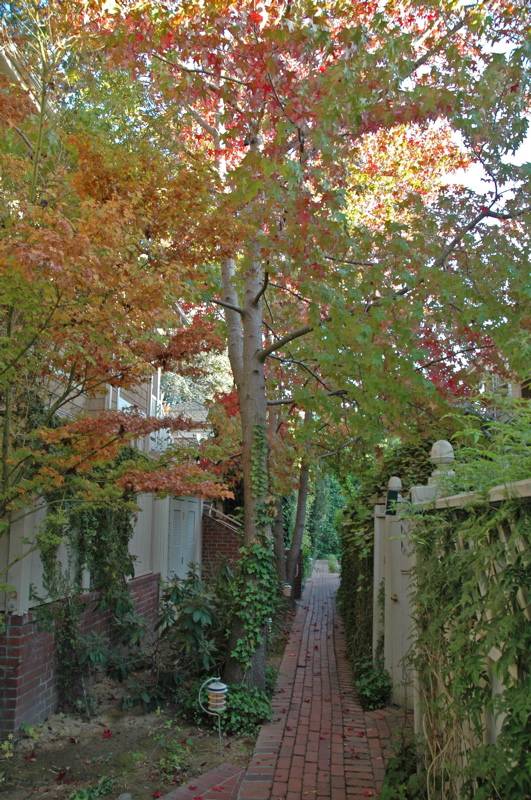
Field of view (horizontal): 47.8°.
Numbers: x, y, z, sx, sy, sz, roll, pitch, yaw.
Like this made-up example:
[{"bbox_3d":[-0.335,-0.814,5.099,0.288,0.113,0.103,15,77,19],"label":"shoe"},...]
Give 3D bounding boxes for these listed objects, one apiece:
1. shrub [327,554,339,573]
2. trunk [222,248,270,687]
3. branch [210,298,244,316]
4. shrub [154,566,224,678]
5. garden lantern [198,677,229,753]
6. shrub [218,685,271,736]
[{"bbox_3d":[1.990,4.860,17.800,0.330,0.490,0.360,1,-11,0],"label":"shrub"},{"bbox_3d":[-0.205,0.600,6.140,0.460,4.400,0.400,1,-11,0],"label":"trunk"},{"bbox_3d":[-0.390,-0.960,6.220,0.350,0.140,0.160,1,-11,0],"label":"branch"},{"bbox_3d":[-0.770,2.280,6.190,0.610,1.060,0.620,1,-11,0],"label":"shrub"},{"bbox_3d":[-0.377,2.288,4.370,0.200,0.465,0.145,1,-11,0],"label":"garden lantern"},{"bbox_3d":[-0.158,2.570,4.970,0.440,0.260,0.480,1,-11,0],"label":"shrub"}]

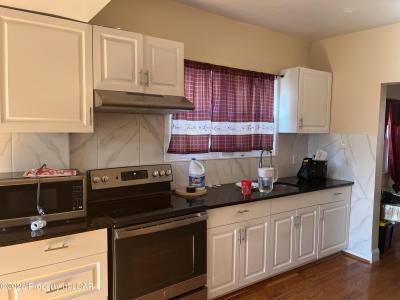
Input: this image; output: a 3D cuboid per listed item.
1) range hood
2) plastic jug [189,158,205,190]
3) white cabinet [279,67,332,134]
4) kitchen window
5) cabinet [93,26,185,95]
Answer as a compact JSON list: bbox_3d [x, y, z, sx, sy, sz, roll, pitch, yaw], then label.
[{"bbox_3d":[-0.488,-0.381,2.445,0.762,0.141,0.490,-2,4,-33],"label":"range hood"},{"bbox_3d":[-0.038,0.241,2.938,0.158,0.300,0.120,0,4,-1],"label":"plastic jug"},{"bbox_3d":[1.305,-0.582,3.714,0.598,0.754,0.303,-2,4,-33],"label":"white cabinet"},{"bbox_3d":[0.305,-0.398,3.235,1.517,0.960,0.085,-2,4,-33],"label":"kitchen window"},{"bbox_3d":[-0.533,-0.682,2.496,0.760,0.451,0.320,-2,4,-33],"label":"cabinet"}]

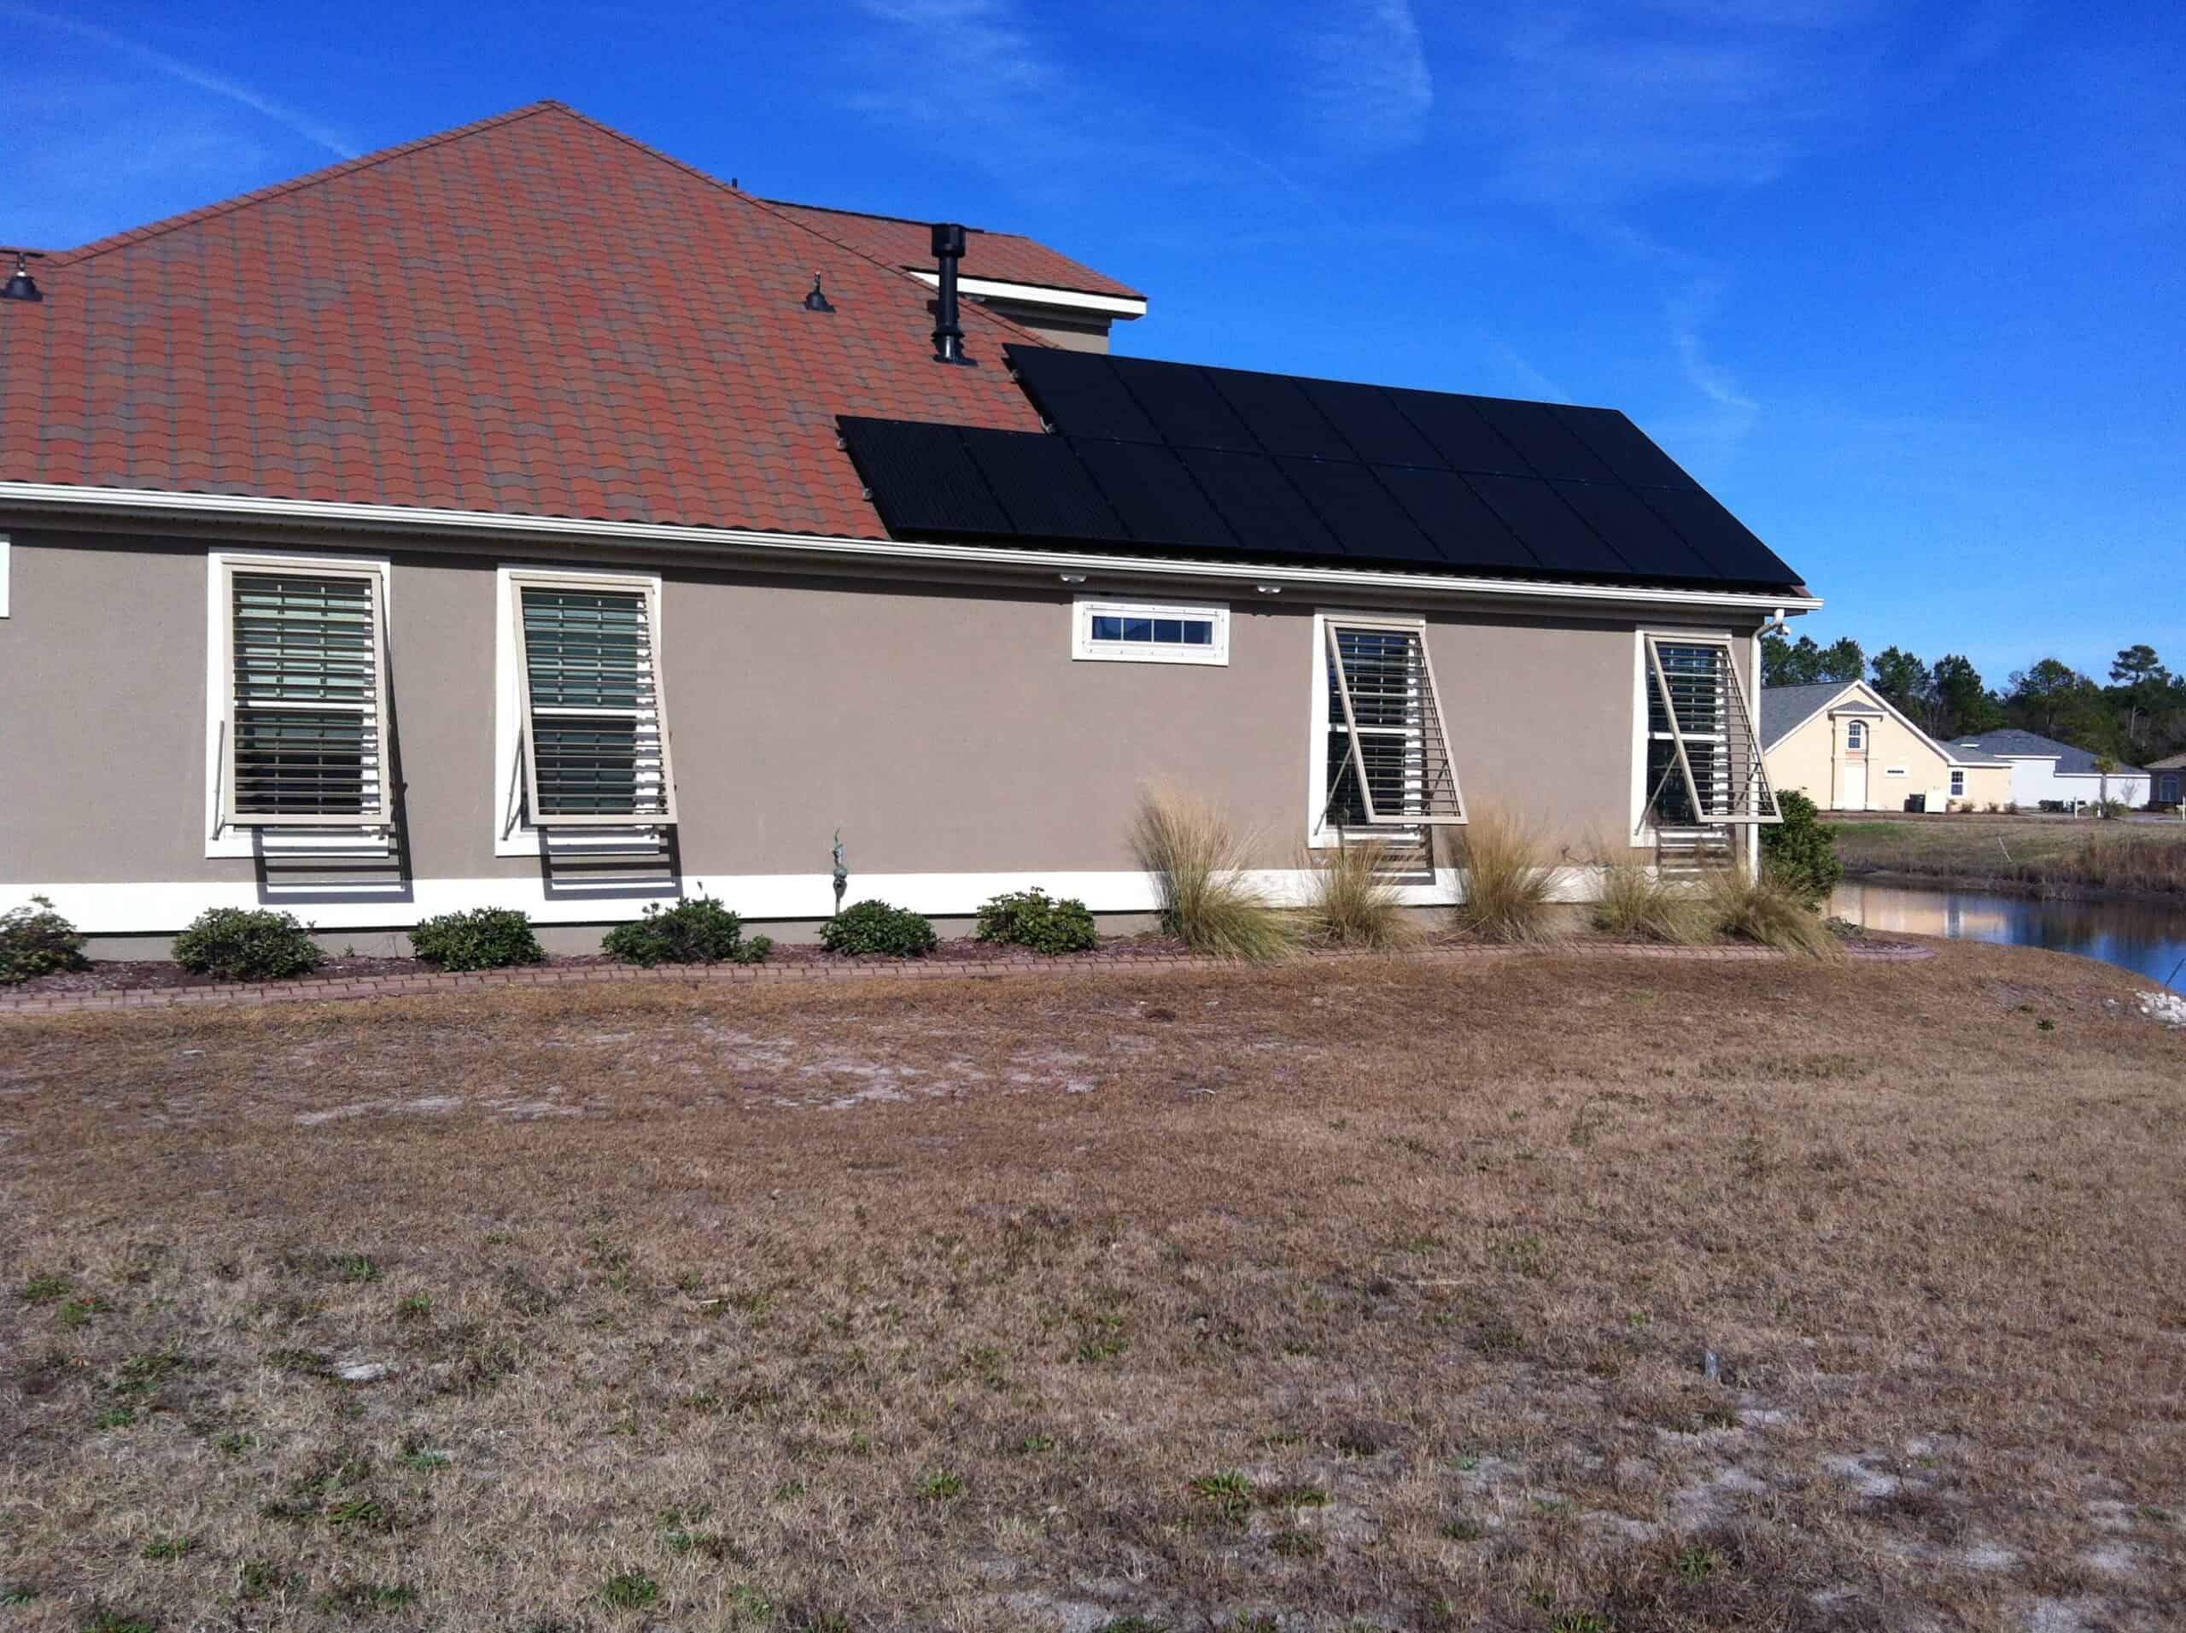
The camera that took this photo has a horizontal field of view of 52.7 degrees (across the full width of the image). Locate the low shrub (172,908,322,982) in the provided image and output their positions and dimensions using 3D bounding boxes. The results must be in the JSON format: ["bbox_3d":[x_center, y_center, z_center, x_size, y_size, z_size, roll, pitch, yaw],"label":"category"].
[{"bbox_3d":[-5.433,0.803,14.168,0.946,0.412,0.870,0,2,-27],"label":"low shrub"}]

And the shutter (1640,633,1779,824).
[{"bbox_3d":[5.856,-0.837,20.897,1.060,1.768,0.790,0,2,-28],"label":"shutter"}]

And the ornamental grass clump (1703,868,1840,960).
[{"bbox_3d":[5.886,0.789,19.209,1.140,0.701,1.050,1,2,17],"label":"ornamental grass clump"}]

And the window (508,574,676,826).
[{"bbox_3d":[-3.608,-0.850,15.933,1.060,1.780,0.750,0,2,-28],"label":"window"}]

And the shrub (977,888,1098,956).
[{"bbox_3d":[-0.451,0.800,17.412,0.950,0.500,0.800,0,2,-28],"label":"shrub"}]

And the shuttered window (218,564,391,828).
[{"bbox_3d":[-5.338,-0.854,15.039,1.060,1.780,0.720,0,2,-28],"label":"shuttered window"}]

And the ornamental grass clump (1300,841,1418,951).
[{"bbox_3d":[2.146,0.622,18.007,0.942,0.841,0.867,1,2,0],"label":"ornamental grass clump"}]

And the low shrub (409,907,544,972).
[{"bbox_3d":[-4.175,0.813,14.946,0.896,0.390,0.824,0,2,-27],"label":"low shrub"}]

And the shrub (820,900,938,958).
[{"bbox_3d":[-1.589,0.818,16.359,0.844,0.383,0.776,1,2,0],"label":"shrub"}]

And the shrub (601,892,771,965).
[{"bbox_3d":[-2.959,0.799,16.034,1.220,0.500,0.900,0,2,-28],"label":"shrub"}]

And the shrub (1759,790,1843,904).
[{"bbox_3d":[7.225,0.353,22.800,1.100,1.240,1.100,0,2,-28],"label":"shrub"}]

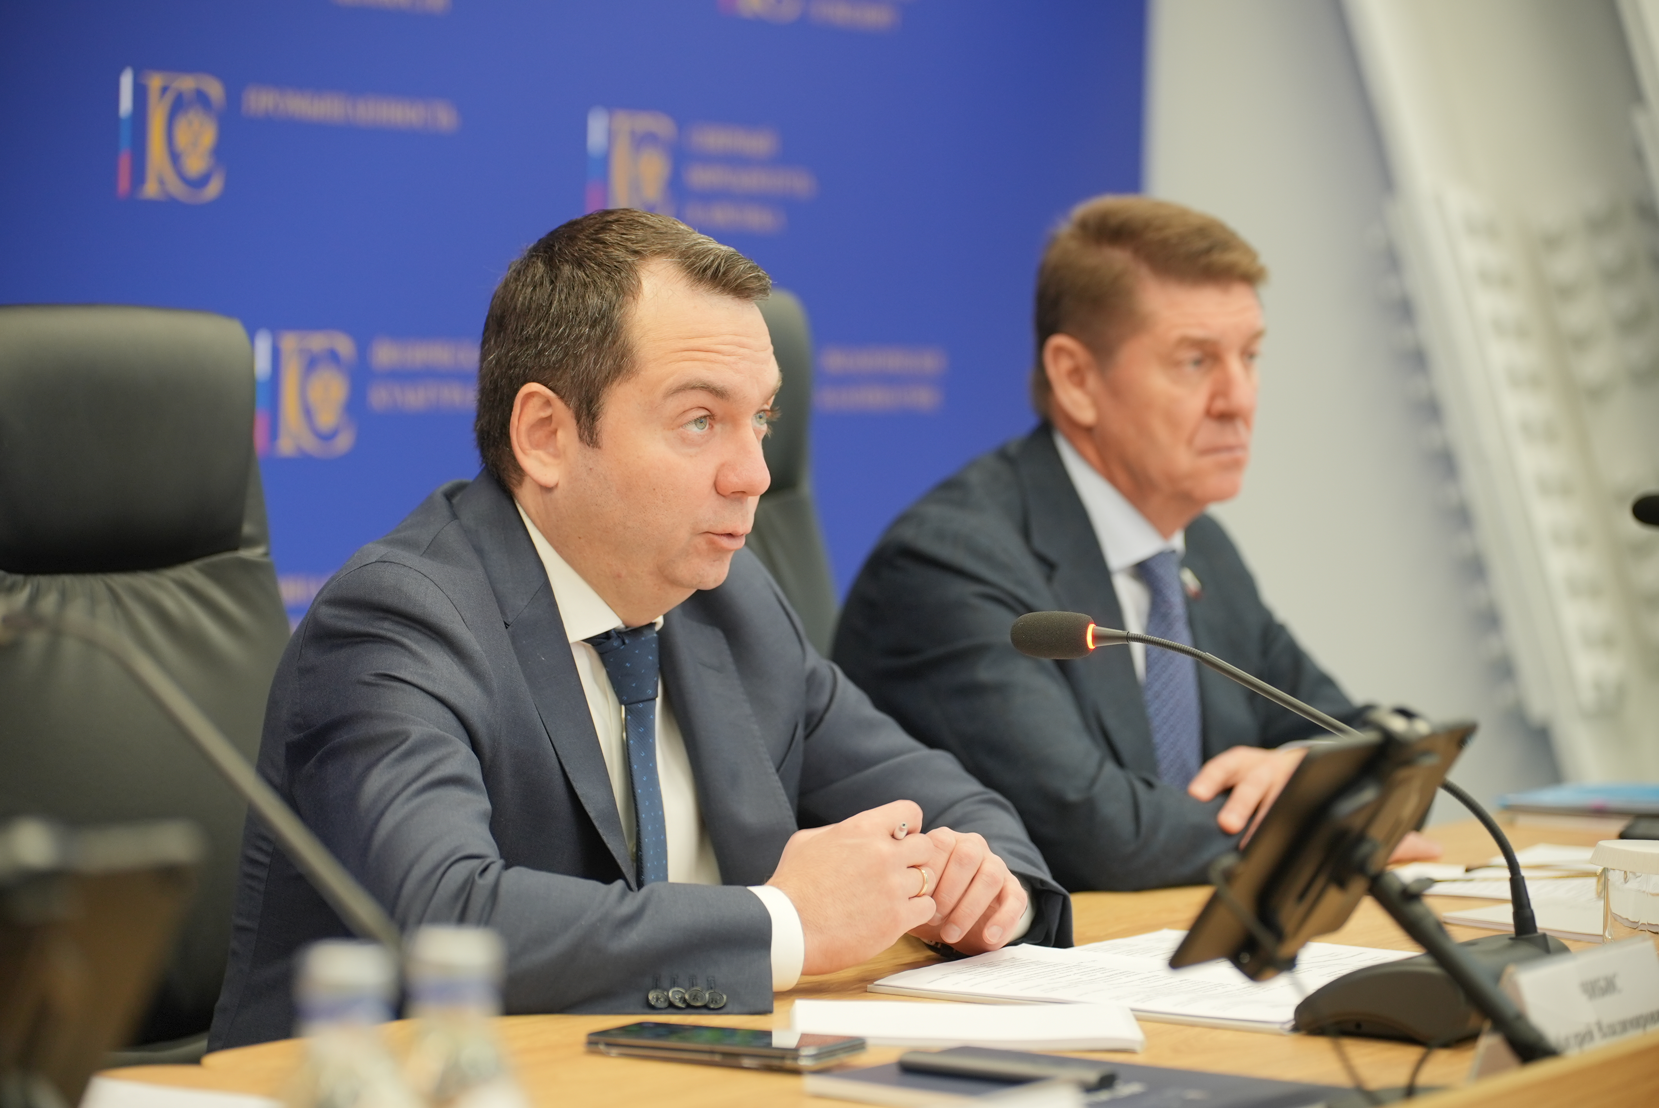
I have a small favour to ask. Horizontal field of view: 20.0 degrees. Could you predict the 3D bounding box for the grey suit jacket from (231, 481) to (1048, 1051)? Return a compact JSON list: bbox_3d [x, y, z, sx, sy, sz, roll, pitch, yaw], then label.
[{"bbox_3d":[-0.128,0.226,2.900,0.510,0.570,0.570,3,3,38],"label":"grey suit jacket"}]

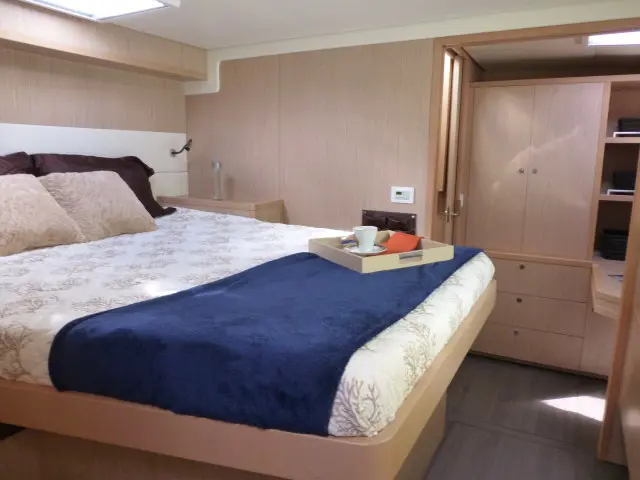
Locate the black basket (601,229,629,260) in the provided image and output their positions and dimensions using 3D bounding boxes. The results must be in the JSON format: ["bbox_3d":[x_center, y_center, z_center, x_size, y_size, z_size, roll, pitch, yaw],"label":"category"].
[{"bbox_3d":[1.862,0.027,2.668,0.260,0.175,0.220,7,12,29],"label":"black basket"}]

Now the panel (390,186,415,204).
[{"bbox_3d":[0.431,-0.230,2.300,0.120,0.083,0.018,5,12,25],"label":"panel"}]

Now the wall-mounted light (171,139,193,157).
[{"bbox_3d":[-0.857,-0.565,2.737,0.130,0.105,0.055,5,12,25],"label":"wall-mounted light"}]

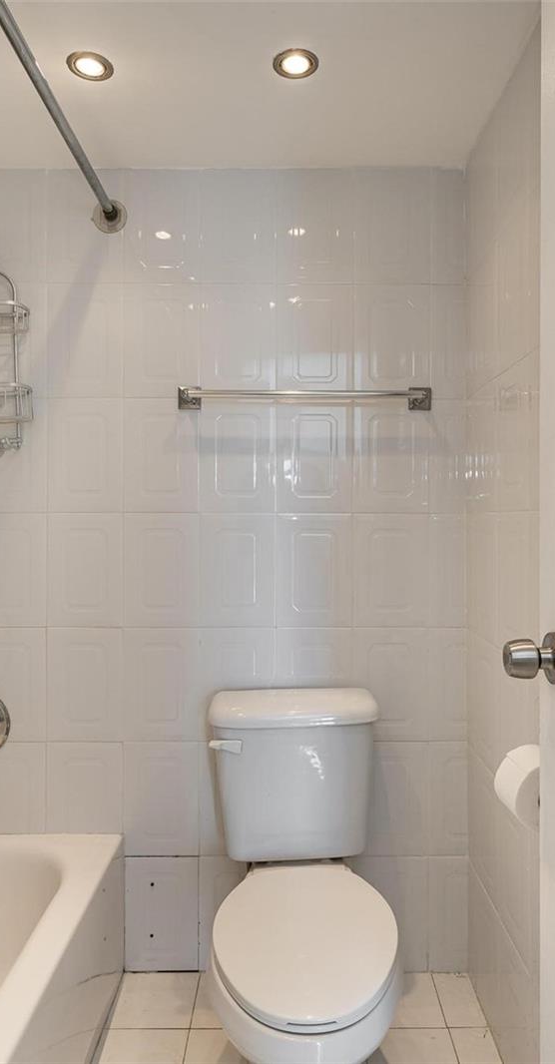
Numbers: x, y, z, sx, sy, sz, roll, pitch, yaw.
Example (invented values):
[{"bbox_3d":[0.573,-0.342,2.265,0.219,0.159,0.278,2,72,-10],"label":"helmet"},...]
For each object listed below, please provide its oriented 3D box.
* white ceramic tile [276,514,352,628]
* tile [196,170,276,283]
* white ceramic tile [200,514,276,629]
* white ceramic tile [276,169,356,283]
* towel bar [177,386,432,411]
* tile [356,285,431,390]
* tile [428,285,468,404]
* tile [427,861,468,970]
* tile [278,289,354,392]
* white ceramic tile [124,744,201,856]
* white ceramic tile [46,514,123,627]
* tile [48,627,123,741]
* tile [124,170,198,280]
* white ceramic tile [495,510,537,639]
[{"bbox_3d":[0.097,0.103,1.880,0.204,0.301,0.010,0,0,0],"label":"white ceramic tile"},{"bbox_3d":[-0.107,-0.806,1.880,0.203,0.302,0.010,0,0,0],"label":"tile"},{"bbox_3d":[-0.106,0.100,1.865,0.201,0.300,0.010,0,0,0],"label":"white ceramic tile"},{"bbox_3d":[0.098,-0.807,1.880,0.205,0.304,0.010,0,0,0],"label":"white ceramic tile"},{"bbox_3d":[0.073,-0.350,1.843,0.665,0.061,0.067,0,0,0],"label":"towel bar"},{"bbox_3d":[0.303,-0.503,1.880,0.202,0.301,0.010,0,0,0],"label":"tile"},{"bbox_3d":[0.453,-0.501,1.880,0.099,0.302,0.012,0,0,0],"label":"tile"},{"bbox_3d":[0.451,1.008,1.879,0.100,0.300,0.010,0,0,0],"label":"tile"},{"bbox_3d":[0.100,-0.501,1.875,0.200,0.300,0.010,0,0,0],"label":"tile"},{"bbox_3d":[-0.305,0.705,1.868,0.201,0.301,0.010,0,0,0],"label":"white ceramic tile"},{"bbox_3d":[-0.509,0.103,1.880,0.202,0.301,0.010,0,0,0],"label":"white ceramic tile"},{"bbox_3d":[-0.505,0.400,1.865,0.201,0.301,0.010,0,0,0],"label":"tile"},{"bbox_3d":[-0.306,-0.800,1.865,0.198,0.299,0.010,0,0,0],"label":"tile"},{"bbox_3d":[0.497,0.108,1.484,0.010,0.301,0.203,0,0,0],"label":"white ceramic tile"}]

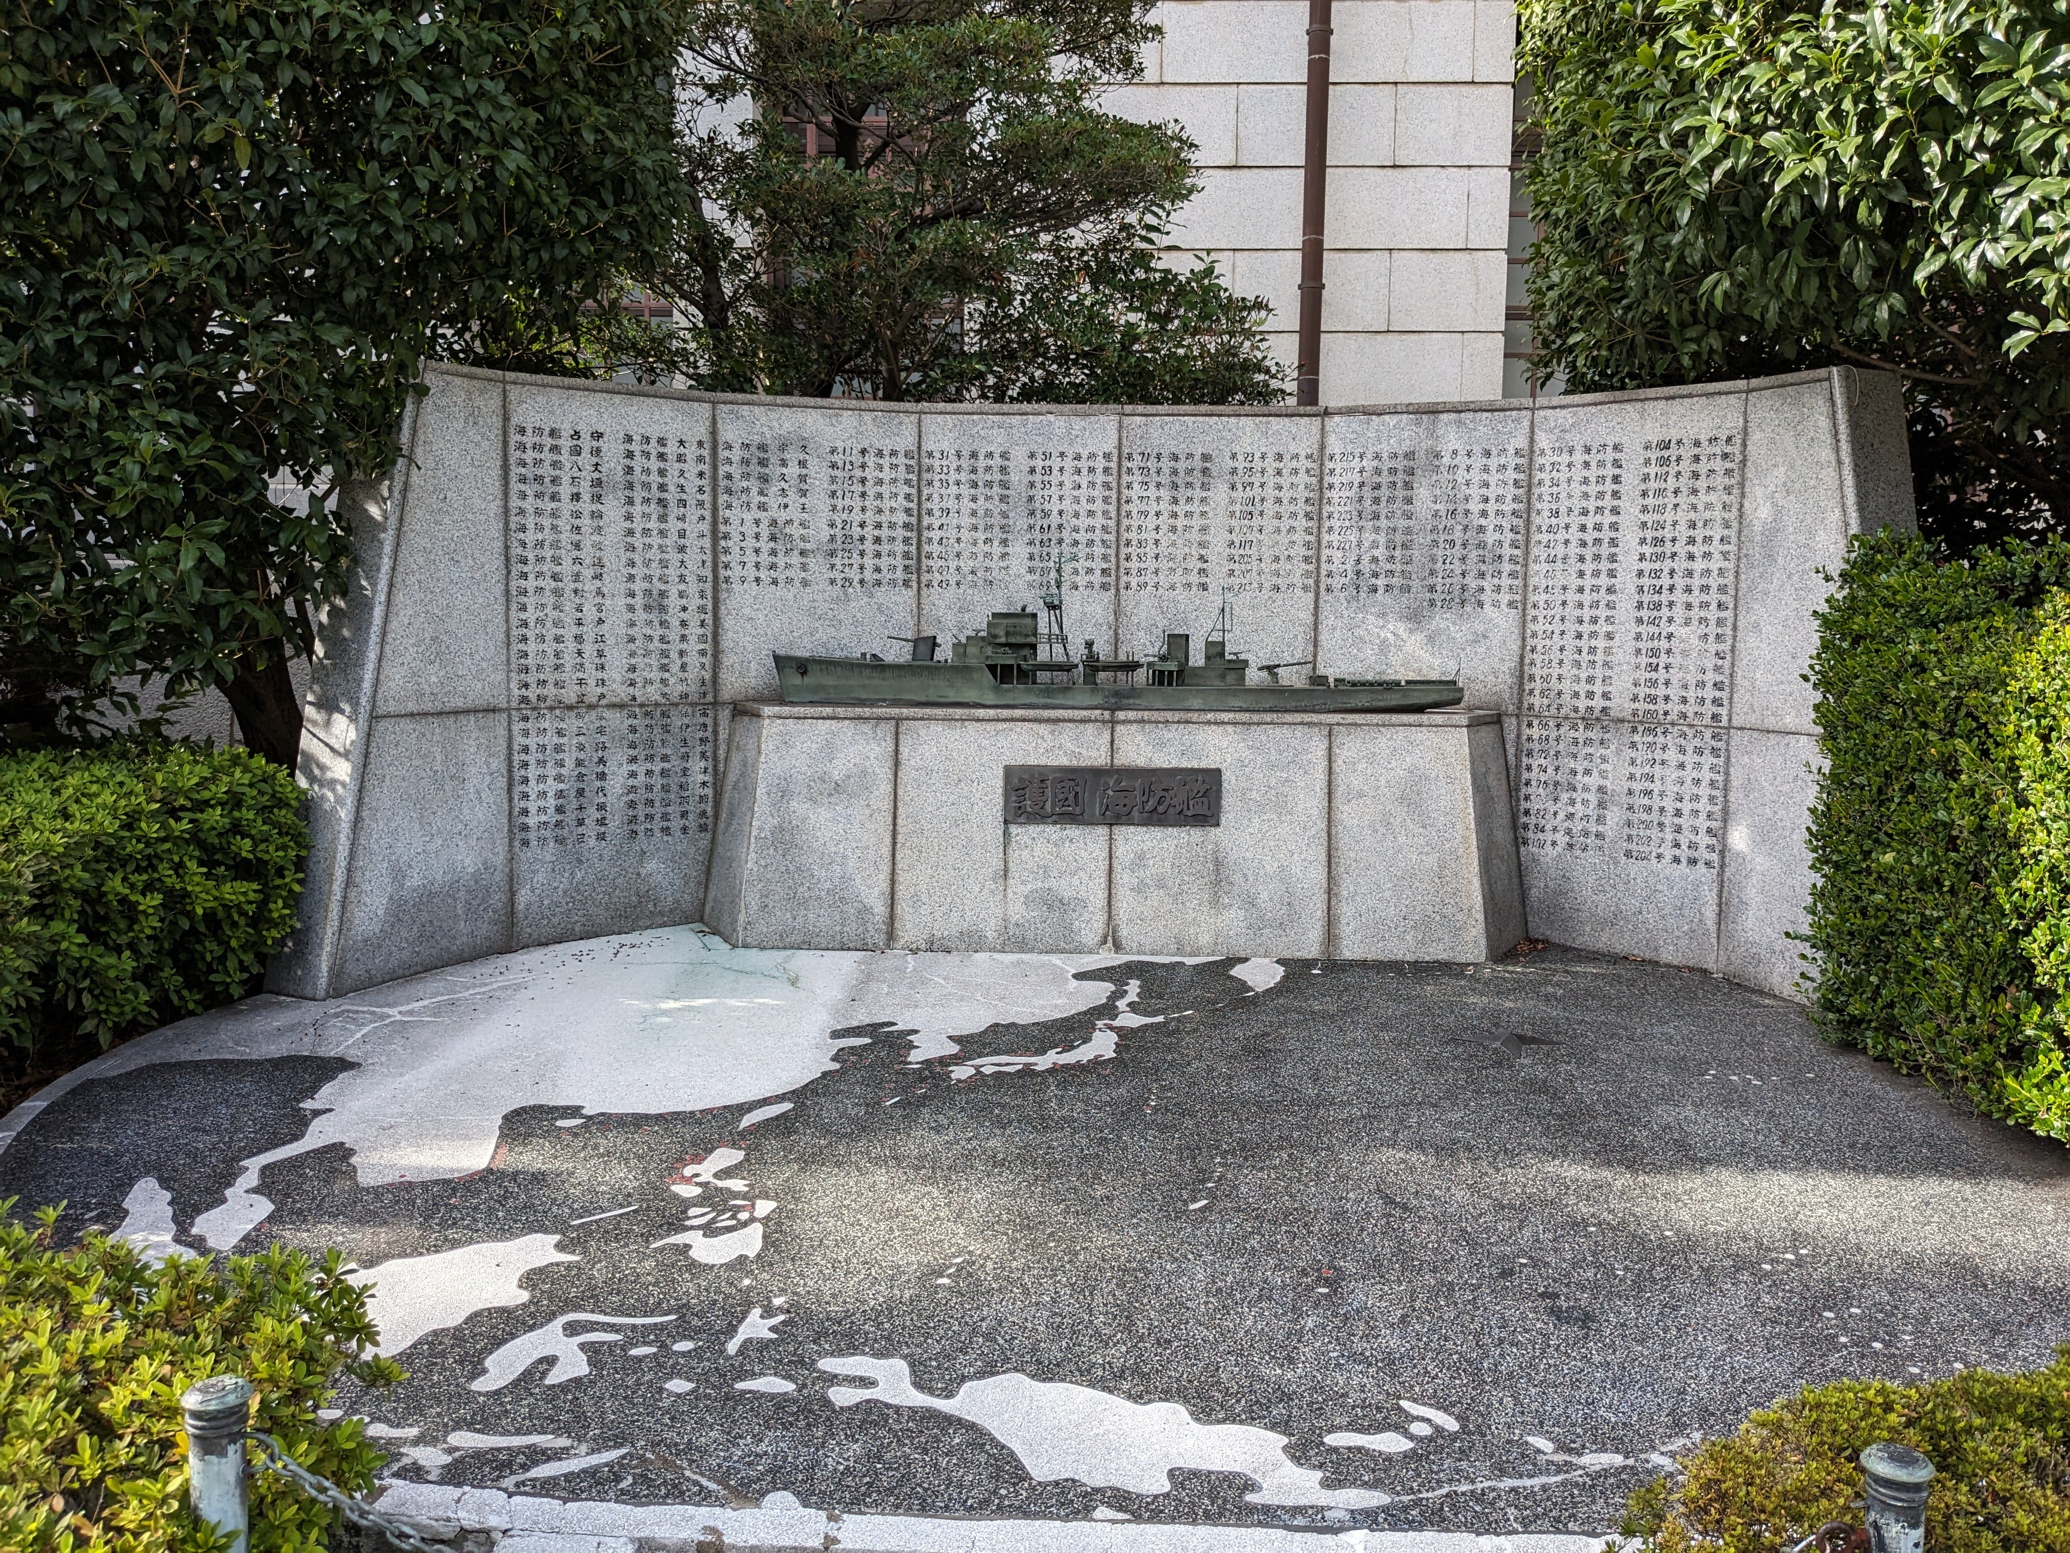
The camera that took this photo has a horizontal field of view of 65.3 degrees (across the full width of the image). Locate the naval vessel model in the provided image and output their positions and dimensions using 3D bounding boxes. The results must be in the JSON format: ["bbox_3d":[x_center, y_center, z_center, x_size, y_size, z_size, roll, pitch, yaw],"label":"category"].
[{"bbox_3d":[0.342,-0.580,6.811,2.913,0.598,0.364,1,6,3],"label":"naval vessel model"}]

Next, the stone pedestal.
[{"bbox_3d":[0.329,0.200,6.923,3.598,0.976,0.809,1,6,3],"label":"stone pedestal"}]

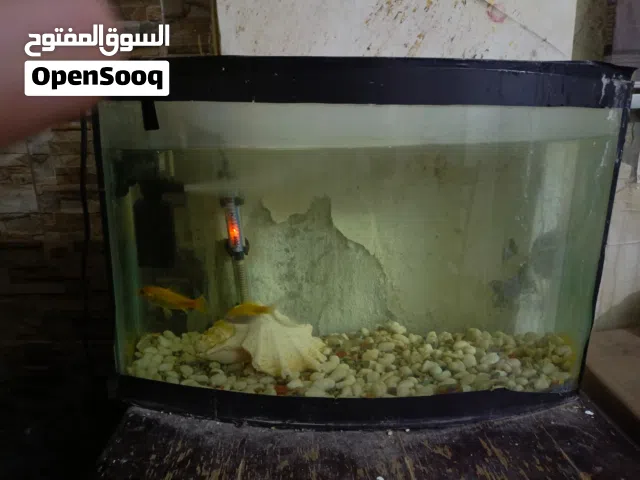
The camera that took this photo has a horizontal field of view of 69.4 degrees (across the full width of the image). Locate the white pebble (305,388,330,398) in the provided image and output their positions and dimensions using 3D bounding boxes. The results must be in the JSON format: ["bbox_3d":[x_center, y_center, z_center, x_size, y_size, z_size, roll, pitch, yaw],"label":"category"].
[{"bbox_3d":[-0.003,0.201,0.600,0.034,0.019,0.029,2,13,0],"label":"white pebble"}]

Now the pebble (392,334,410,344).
[{"bbox_3d":[0.120,0.147,0.682,0.026,0.013,0.021,1,12,0],"label":"pebble"}]

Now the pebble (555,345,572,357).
[{"bbox_3d":[0.372,0.169,0.706,0.028,0.016,0.023,2,13,0],"label":"pebble"}]

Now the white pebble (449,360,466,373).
[{"bbox_3d":[0.195,0.179,0.654,0.025,0.016,0.021,1,13,0],"label":"white pebble"}]

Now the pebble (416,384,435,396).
[{"bbox_3d":[0.135,0.192,0.591,0.023,0.014,0.019,5,14,14],"label":"pebble"}]

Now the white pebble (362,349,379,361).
[{"bbox_3d":[0.075,0.170,0.687,0.023,0.018,0.019,1,13,0],"label":"white pebble"}]

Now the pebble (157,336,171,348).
[{"bbox_3d":[-0.226,0.149,0.670,0.019,0.016,0.018,-3,14,-19],"label":"pebble"}]

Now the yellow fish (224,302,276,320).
[{"bbox_3d":[-0.099,0.101,0.650,0.071,0.026,0.013,-9,14,-10],"label":"yellow fish"}]

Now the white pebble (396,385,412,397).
[{"bbox_3d":[0.105,0.187,0.574,0.020,0.015,0.018,1,12,0],"label":"white pebble"}]

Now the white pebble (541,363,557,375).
[{"bbox_3d":[0.307,0.173,0.622,0.020,0.015,0.018,1,12,0],"label":"white pebble"}]

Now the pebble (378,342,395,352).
[{"bbox_3d":[0.097,0.157,0.676,0.023,0.013,0.019,4,13,9],"label":"pebble"}]

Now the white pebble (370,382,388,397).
[{"bbox_3d":[0.074,0.186,0.574,0.021,0.017,0.019,1,12,0],"label":"white pebble"}]

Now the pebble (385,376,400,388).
[{"bbox_3d":[0.095,0.186,0.603,0.020,0.015,0.018,4,13,10],"label":"pebble"}]

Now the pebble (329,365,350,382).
[{"bbox_3d":[0.025,0.170,0.590,0.027,0.021,0.024,1,12,0],"label":"pebble"}]

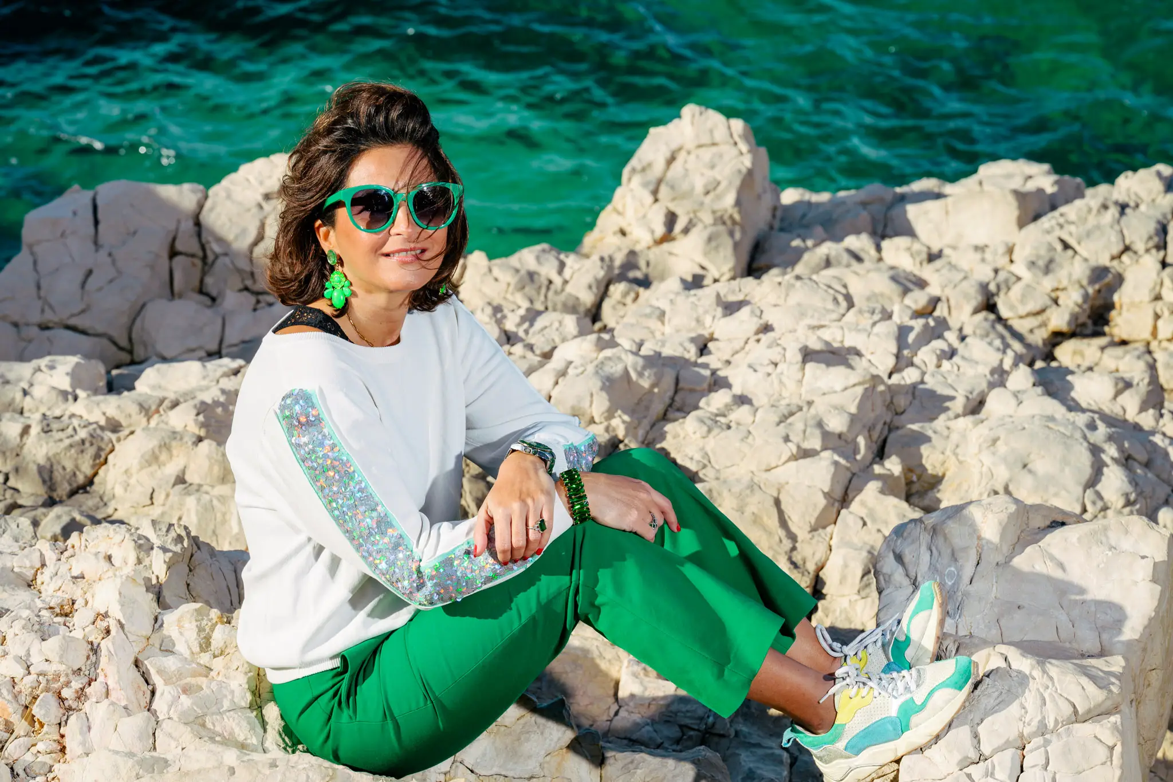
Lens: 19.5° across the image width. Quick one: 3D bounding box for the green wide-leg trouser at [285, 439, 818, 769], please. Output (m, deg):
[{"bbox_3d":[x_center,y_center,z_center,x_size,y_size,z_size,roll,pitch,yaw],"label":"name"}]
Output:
[{"bbox_3d":[-0.051,0.262,3.980,0.670,0.380,0.400,9,17,33],"label":"green wide-leg trouser"}]

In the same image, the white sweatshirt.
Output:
[{"bbox_3d":[-0.194,0.111,3.990,0.430,0.430,0.460,11,18,38],"label":"white sweatshirt"}]

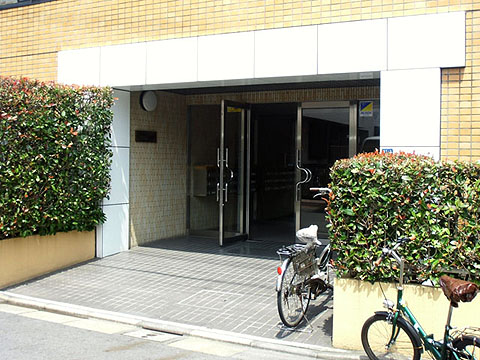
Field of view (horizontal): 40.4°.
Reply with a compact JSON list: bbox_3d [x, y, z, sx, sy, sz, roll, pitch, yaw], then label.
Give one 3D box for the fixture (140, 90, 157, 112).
[{"bbox_3d":[-1.381,-1.186,9.850,0.100,0.315,0.315,1,2,30],"label":"fixture"}]

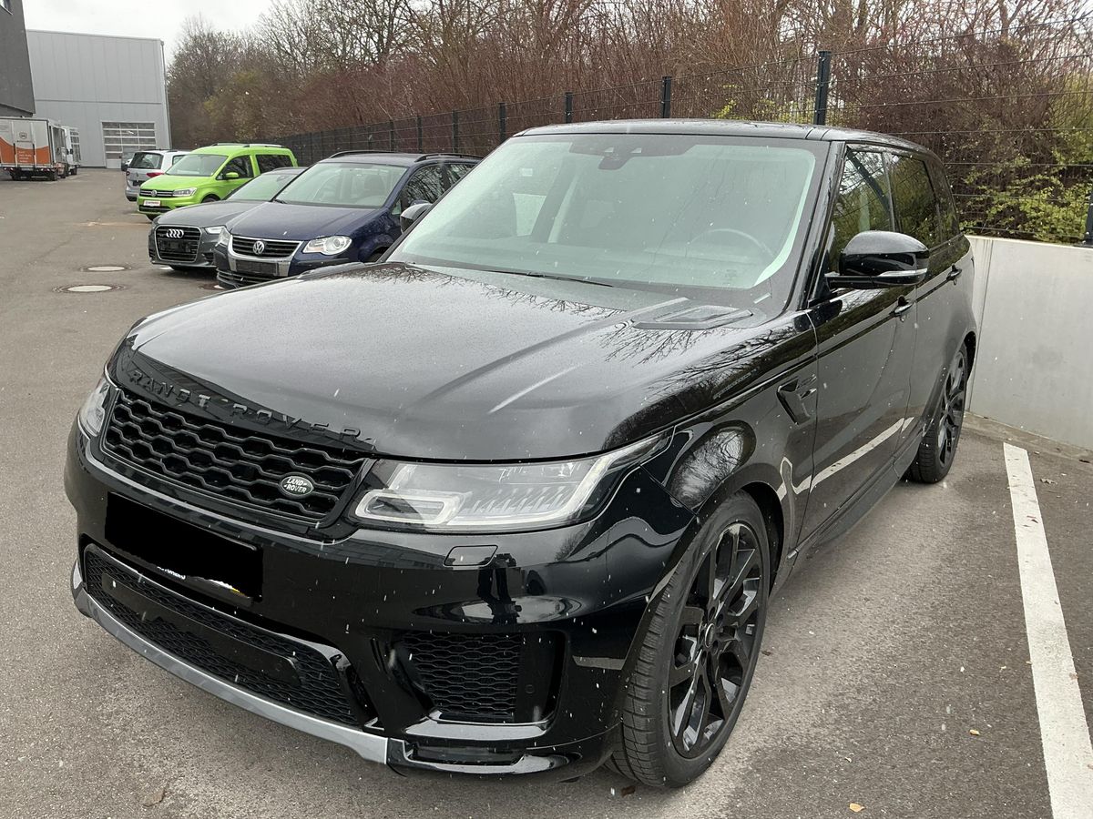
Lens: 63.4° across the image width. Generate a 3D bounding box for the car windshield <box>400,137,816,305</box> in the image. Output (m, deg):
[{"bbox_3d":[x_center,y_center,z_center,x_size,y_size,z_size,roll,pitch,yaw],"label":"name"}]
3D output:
[{"bbox_3d":[0.181,-0.707,3.197,1.540,0.150,0.900,12,55,33],"label":"car windshield"}]

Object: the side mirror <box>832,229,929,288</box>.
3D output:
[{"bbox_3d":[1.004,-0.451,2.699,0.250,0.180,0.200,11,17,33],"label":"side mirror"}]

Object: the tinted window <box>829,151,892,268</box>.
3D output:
[{"bbox_3d":[1.114,-0.723,3.179,0.060,0.430,1.000,-5,8,36],"label":"tinted window"}]

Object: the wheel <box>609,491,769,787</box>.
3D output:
[{"bbox_3d":[0.332,0.557,2.299,0.285,0.770,0.770,10,17,31],"label":"wheel"}]

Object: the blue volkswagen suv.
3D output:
[{"bbox_3d":[-1.837,-2.179,10.351,1.840,1.680,4.410,9,17,24],"label":"blue volkswagen suv"}]

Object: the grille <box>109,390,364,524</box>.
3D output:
[{"bbox_3d":[-0.744,0.110,2.056,0.900,0.180,0.090,12,-2,33],"label":"grille"}]

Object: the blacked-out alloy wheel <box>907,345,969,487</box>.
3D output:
[{"bbox_3d":[1.999,-0.022,4.643,0.280,0.780,0.780,12,18,33],"label":"blacked-out alloy wheel"}]

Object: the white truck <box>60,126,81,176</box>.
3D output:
[{"bbox_3d":[-33.400,-17.600,60.200,2.300,3.100,6.400,-5,15,-23],"label":"white truck"}]

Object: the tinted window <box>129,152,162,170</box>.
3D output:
[{"bbox_3d":[-10.773,-6.685,23.764,1.250,0.480,0.140,11,-4,30],"label":"tinted window"}]

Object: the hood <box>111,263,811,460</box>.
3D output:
[{"bbox_3d":[-0.384,-0.185,2.543,1.890,0.250,1.450,11,17,33],"label":"hood"}]

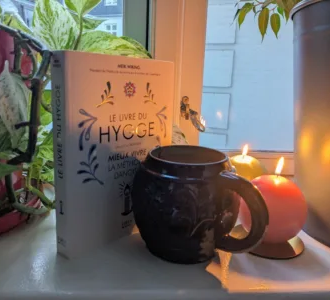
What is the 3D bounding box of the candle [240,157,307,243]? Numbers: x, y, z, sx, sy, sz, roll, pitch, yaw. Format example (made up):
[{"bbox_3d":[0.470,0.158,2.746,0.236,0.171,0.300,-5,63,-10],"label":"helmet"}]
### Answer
[{"bbox_3d":[0.118,0.057,0.339,0.072,0.086,0.072,2,12,0],"label":"candle"}]

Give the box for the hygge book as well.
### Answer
[{"bbox_3d":[-0.047,0.001,0.333,0.021,0.190,0.139,13,16,40],"label":"hygge book"}]

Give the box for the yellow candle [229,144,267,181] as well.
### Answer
[{"bbox_3d":[0.125,0.036,0.492,0.066,0.076,0.066,2,12,0],"label":"yellow candle"}]

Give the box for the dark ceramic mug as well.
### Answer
[{"bbox_3d":[0.034,0.055,0.315,0.139,0.099,0.111,10,14,32],"label":"dark ceramic mug"}]

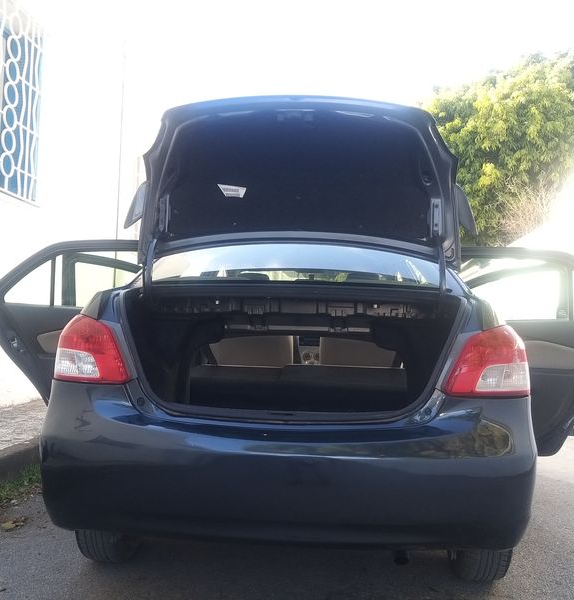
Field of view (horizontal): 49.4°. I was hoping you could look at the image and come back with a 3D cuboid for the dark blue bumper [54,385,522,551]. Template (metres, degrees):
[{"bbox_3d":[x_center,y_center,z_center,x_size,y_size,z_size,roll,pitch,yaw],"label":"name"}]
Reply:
[{"bbox_3d":[-0.011,0.493,1.917,1.650,0.460,0.500,1,-3,4],"label":"dark blue bumper"}]

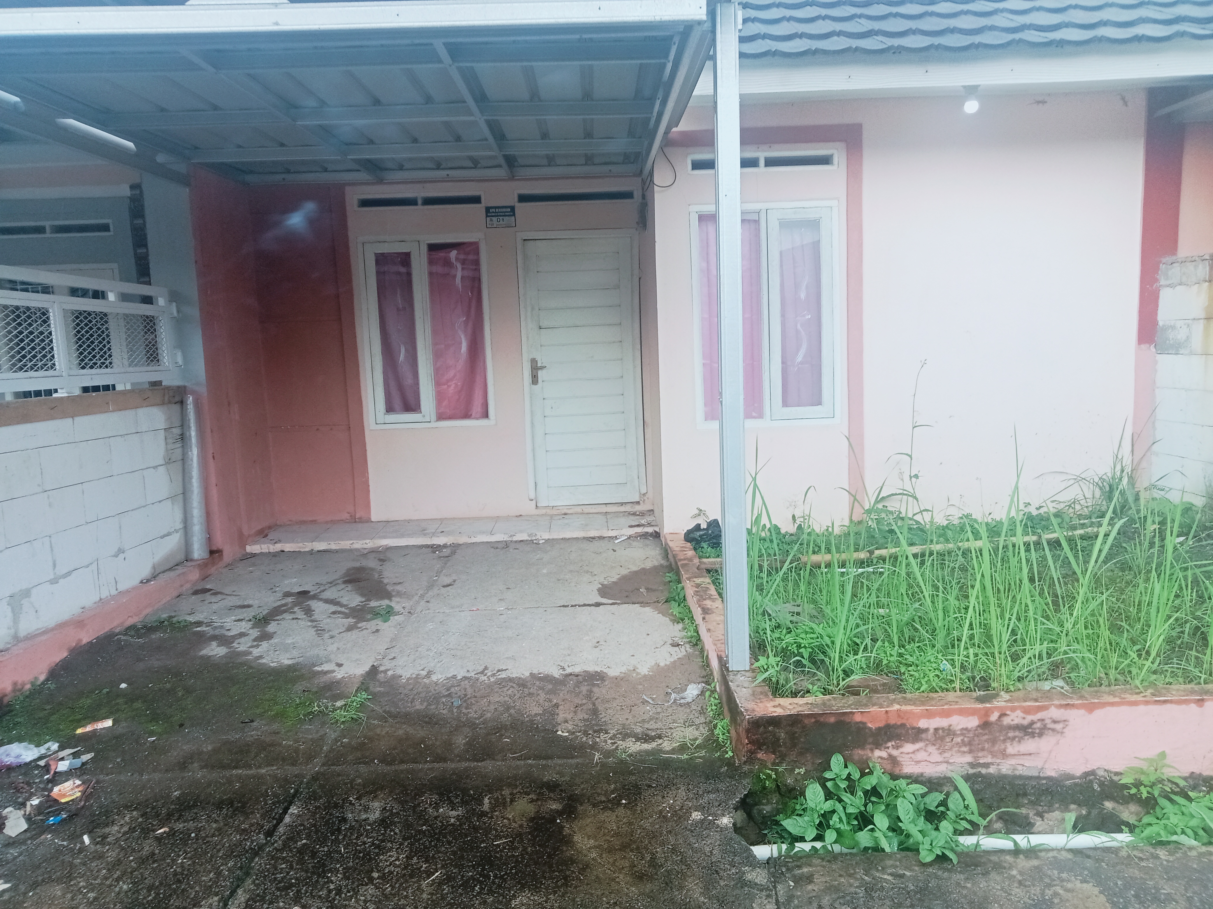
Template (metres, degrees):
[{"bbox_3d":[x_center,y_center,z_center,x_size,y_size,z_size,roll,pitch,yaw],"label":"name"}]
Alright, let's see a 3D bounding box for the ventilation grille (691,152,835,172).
[{"bbox_3d":[0.970,-1.817,6.092,0.917,0.092,0.060,-2,6,-1],"label":"ventilation grille"}]

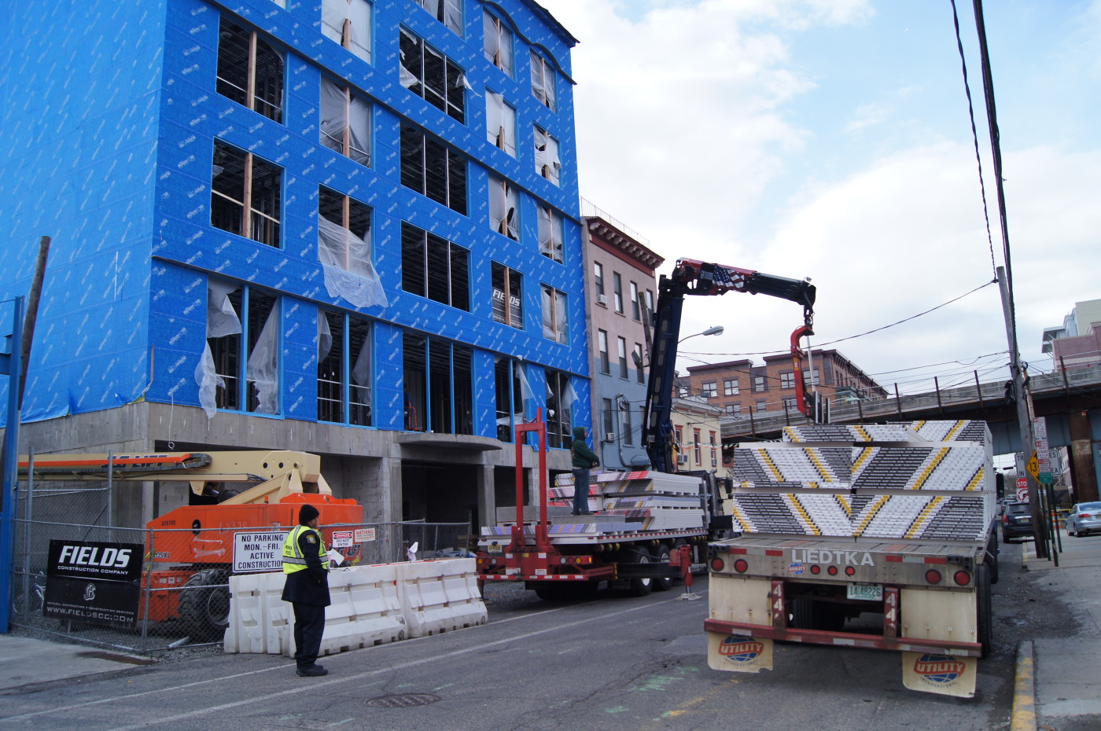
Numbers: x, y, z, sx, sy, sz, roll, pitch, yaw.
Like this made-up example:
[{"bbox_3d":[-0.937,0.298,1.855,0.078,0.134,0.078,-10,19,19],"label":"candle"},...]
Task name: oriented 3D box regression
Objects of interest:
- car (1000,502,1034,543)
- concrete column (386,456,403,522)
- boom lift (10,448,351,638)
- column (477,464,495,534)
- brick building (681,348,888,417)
[{"bbox_3d":[21.146,6.966,36.766,1.850,1.680,4.600,-9,-12,29],"label":"car"},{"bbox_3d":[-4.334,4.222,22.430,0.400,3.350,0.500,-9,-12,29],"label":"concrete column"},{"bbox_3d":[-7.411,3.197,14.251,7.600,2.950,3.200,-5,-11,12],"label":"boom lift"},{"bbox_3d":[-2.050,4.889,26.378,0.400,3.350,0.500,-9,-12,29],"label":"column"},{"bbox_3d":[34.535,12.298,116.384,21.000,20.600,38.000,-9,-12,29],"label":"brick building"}]

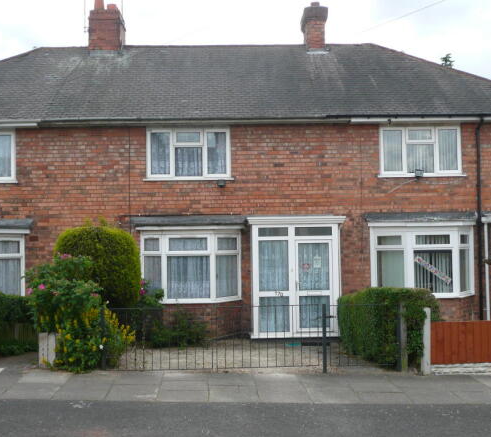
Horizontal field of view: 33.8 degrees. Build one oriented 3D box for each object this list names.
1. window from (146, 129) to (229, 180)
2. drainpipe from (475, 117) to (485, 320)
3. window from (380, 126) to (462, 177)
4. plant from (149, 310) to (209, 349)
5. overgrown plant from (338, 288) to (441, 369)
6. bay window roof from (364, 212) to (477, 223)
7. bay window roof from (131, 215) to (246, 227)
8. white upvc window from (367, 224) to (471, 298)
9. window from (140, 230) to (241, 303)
[{"bbox_3d":[-1.211,-1.371,17.239,1.820,1.120,0.130,-1,-2,-1],"label":"window"},{"bbox_3d":[5.161,0.173,17.771,0.100,4.809,0.120,-1,-2,-2],"label":"drainpipe"},{"bbox_3d":[3.777,-1.432,17.360,1.760,1.070,0.130,-1,-2,-1],"label":"window"},{"bbox_3d":[-1.295,2.138,15.755,1.150,0.680,0.850,-1,-2,-1],"label":"plant"},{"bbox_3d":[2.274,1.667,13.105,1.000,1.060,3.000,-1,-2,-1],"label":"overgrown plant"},{"bbox_3d":[3.767,-0.021,17.300,2.380,0.220,0.750,-1,-1,-2],"label":"bay window roof"},{"bbox_3d":[-1.199,0.042,17.019,2.517,0.275,0.880,-1,-2,-2],"label":"bay window roof"},{"bbox_3d":[3.721,0.916,16.941,2.140,1.470,0.650,-1,-2,-1],"label":"white upvc window"},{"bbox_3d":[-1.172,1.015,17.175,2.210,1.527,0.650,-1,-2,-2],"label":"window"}]

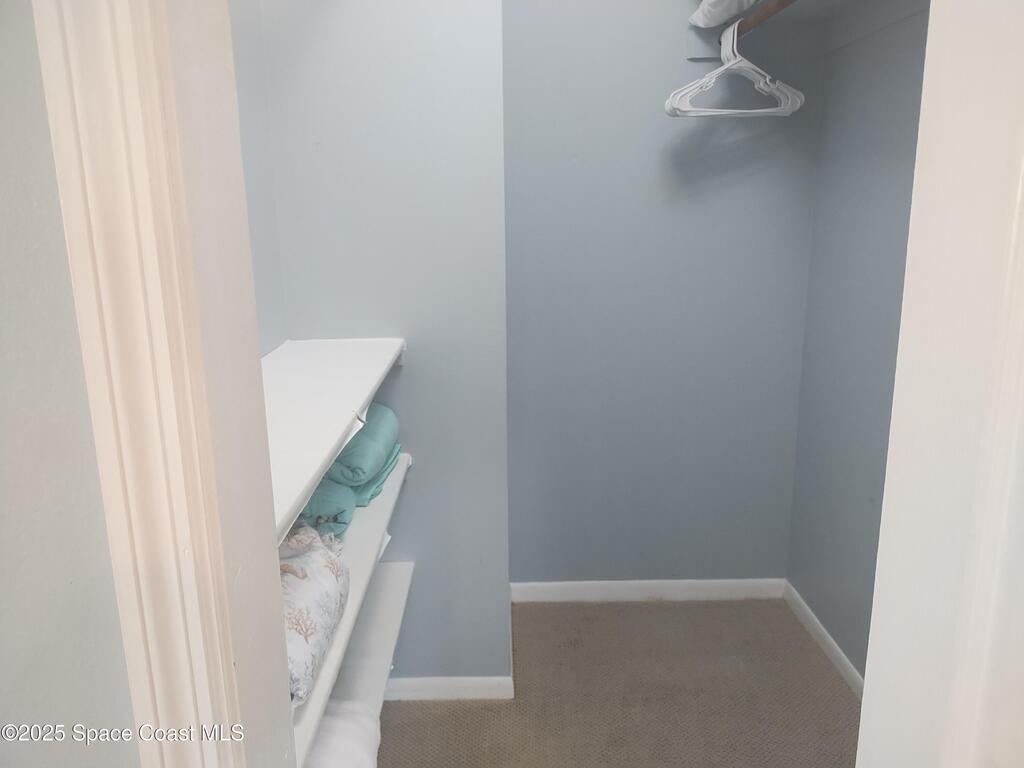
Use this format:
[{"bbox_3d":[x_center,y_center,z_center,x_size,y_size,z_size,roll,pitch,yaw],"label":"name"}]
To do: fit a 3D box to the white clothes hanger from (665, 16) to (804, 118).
[{"bbox_3d":[0.685,-0.969,2.273,0.407,0.266,0.119,-1,13,-1],"label":"white clothes hanger"}]

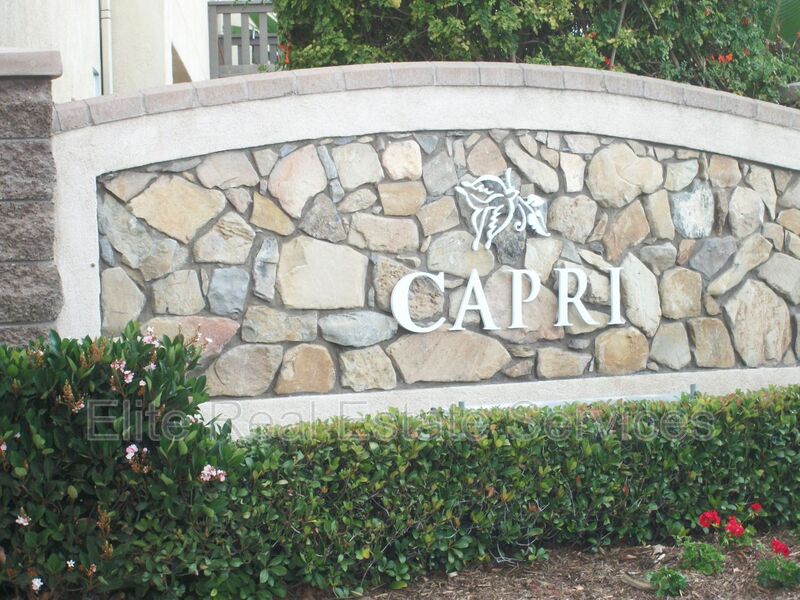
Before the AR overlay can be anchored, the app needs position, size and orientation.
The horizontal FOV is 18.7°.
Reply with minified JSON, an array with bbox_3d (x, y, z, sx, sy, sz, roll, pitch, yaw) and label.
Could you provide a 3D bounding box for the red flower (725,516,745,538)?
[{"bbox_3d":[1.199,0.816,8.700,0.072,0.079,0.070,-2,1,2],"label":"red flower"}]

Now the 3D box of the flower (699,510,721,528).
[{"bbox_3d":[1.116,0.791,8.750,0.079,0.065,0.072,-2,1,2],"label":"flower"}]

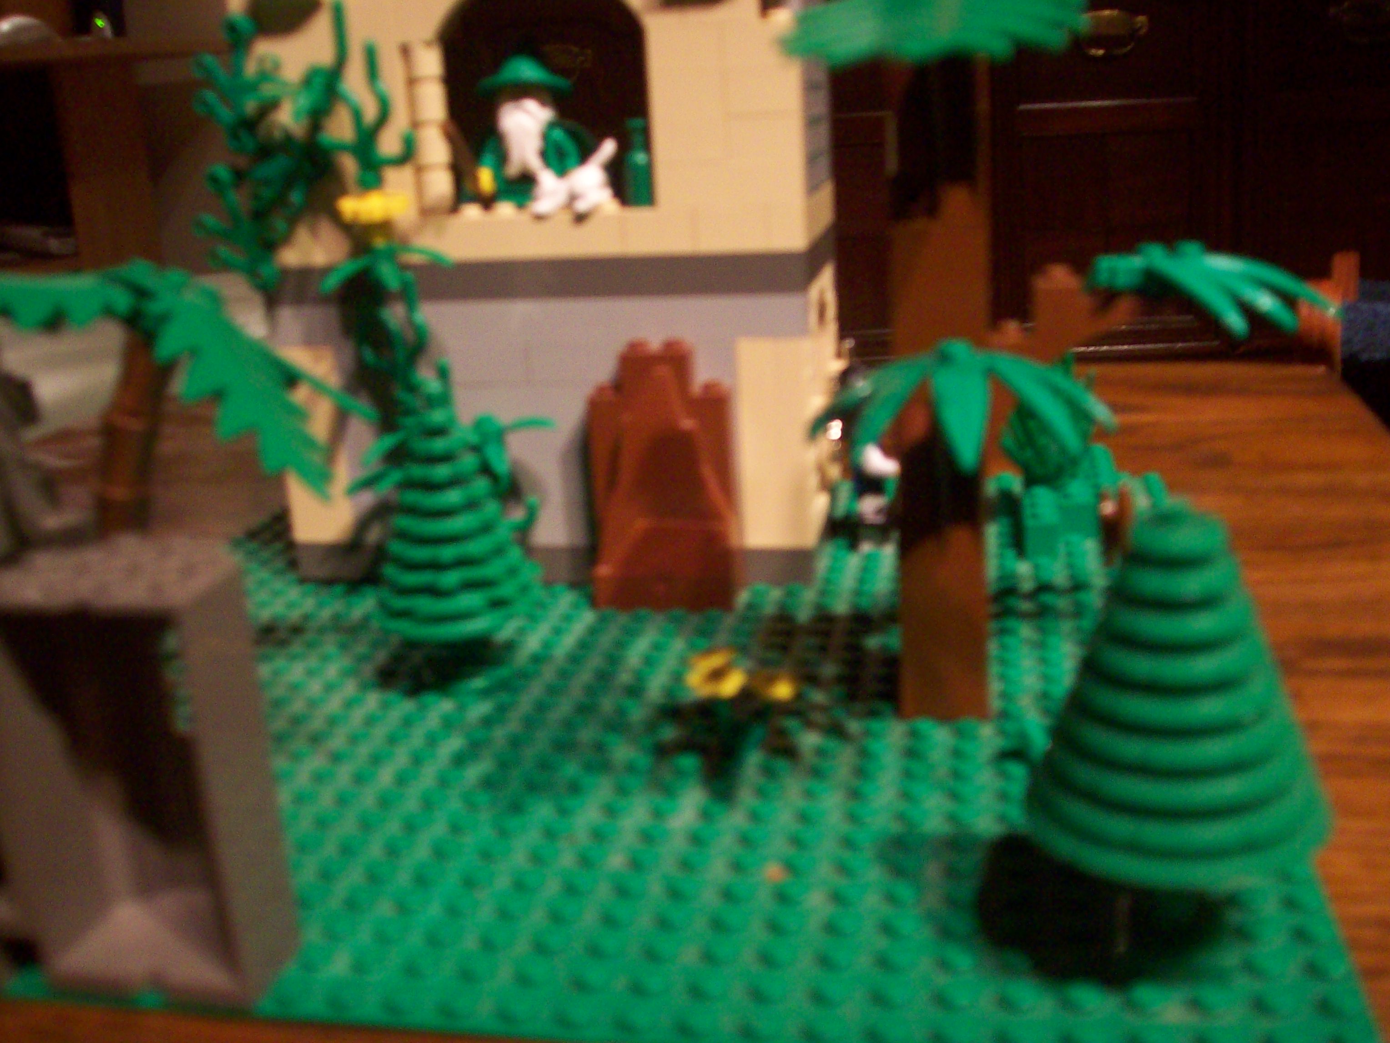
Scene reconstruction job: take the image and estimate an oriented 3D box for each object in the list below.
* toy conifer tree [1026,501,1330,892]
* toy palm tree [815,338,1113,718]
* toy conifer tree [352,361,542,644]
[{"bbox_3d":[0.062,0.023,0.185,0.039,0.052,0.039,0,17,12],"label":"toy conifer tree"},{"bbox_3d":[0.046,0.004,0.248,0.049,0.071,0.044,0,17,12],"label":"toy palm tree"},{"bbox_3d":[-0.051,-0.002,0.291,0.033,0.056,0.033,0,17,12],"label":"toy conifer tree"}]

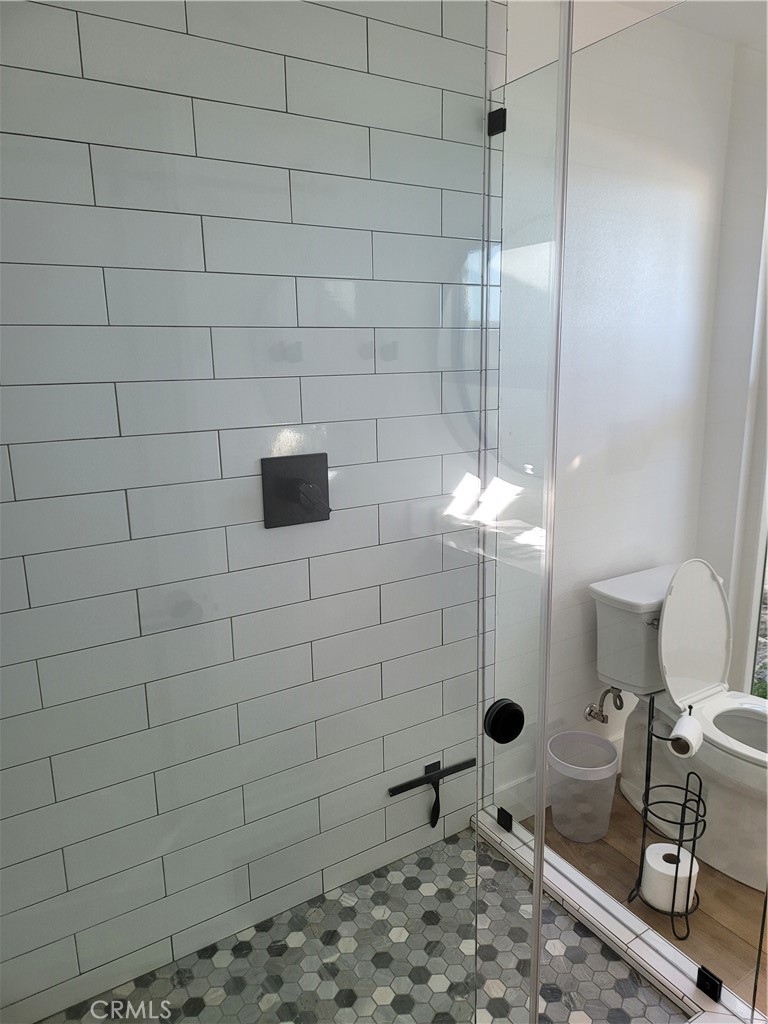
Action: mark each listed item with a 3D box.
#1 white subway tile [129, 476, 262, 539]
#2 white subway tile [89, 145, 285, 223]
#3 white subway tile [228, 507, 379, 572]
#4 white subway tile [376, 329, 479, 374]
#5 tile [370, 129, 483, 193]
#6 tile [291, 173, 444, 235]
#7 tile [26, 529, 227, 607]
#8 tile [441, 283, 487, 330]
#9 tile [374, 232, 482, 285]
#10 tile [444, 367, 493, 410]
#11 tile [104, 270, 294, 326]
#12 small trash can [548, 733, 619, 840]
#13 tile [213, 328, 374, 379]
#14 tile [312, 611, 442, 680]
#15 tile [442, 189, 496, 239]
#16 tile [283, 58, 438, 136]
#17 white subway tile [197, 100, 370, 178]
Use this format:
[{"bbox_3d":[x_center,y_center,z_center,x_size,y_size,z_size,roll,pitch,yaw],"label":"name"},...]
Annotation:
[{"bbox_3d":[-0.345,-0.020,1.639,0.392,0.102,0.009,-9,15,-32],"label":"white subway tile"},{"bbox_3d":[-0.367,-0.641,1.520,0.402,0.103,0.010,-9,15,-32],"label":"white subway tile"},{"bbox_3d":[-0.177,0.056,1.760,0.390,0.101,0.010,-9,15,-32],"label":"white subway tile"},{"bbox_3d":[0.129,-0.394,1.868,0.361,0.101,0.010,-9,15,-32],"label":"white subway tile"},{"bbox_3d":[0.120,-0.806,1.777,0.361,0.101,0.010,-9,15,-32],"label":"tile"},{"bbox_3d":[-0.031,-0.691,1.737,0.402,0.103,0.010,-9,15,-32],"label":"tile"},{"bbox_3d":[-0.518,0.107,1.584,0.402,0.103,0.010,-9,15,-32],"label":"tile"},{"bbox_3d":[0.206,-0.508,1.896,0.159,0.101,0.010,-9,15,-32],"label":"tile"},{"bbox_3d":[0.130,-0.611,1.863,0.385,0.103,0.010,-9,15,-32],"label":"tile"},{"bbox_3d":[0.218,-0.308,1.953,0.177,0.102,0.009,-9,15,-32],"label":"tile"},{"bbox_3d":[-0.355,-0.427,1.544,0.392,0.102,0.009,-9,15,-32],"label":"tile"},{"bbox_3d":[0.603,0.844,2.352,0.211,0.263,0.211,-1,13,0],"label":"small trash can"},{"bbox_3d":[-0.192,-0.355,1.702,0.402,0.103,0.010,-9,15,-32],"label":"tile"},{"bbox_3d":[-0.008,0.333,1.941,0.392,0.102,0.009,-9,15,-32],"label":"tile"},{"bbox_3d":[0.210,-0.715,1.860,0.177,0.102,0.009,-9,15,-32],"label":"tile"},{"bbox_3d":[-0.033,-0.884,1.660,0.392,0.102,0.009,-9,15,-32],"label":"tile"},{"bbox_3d":[-0.202,-0.771,1.603,0.402,0.103,0.010,-9,15,-32],"label":"white subway tile"}]

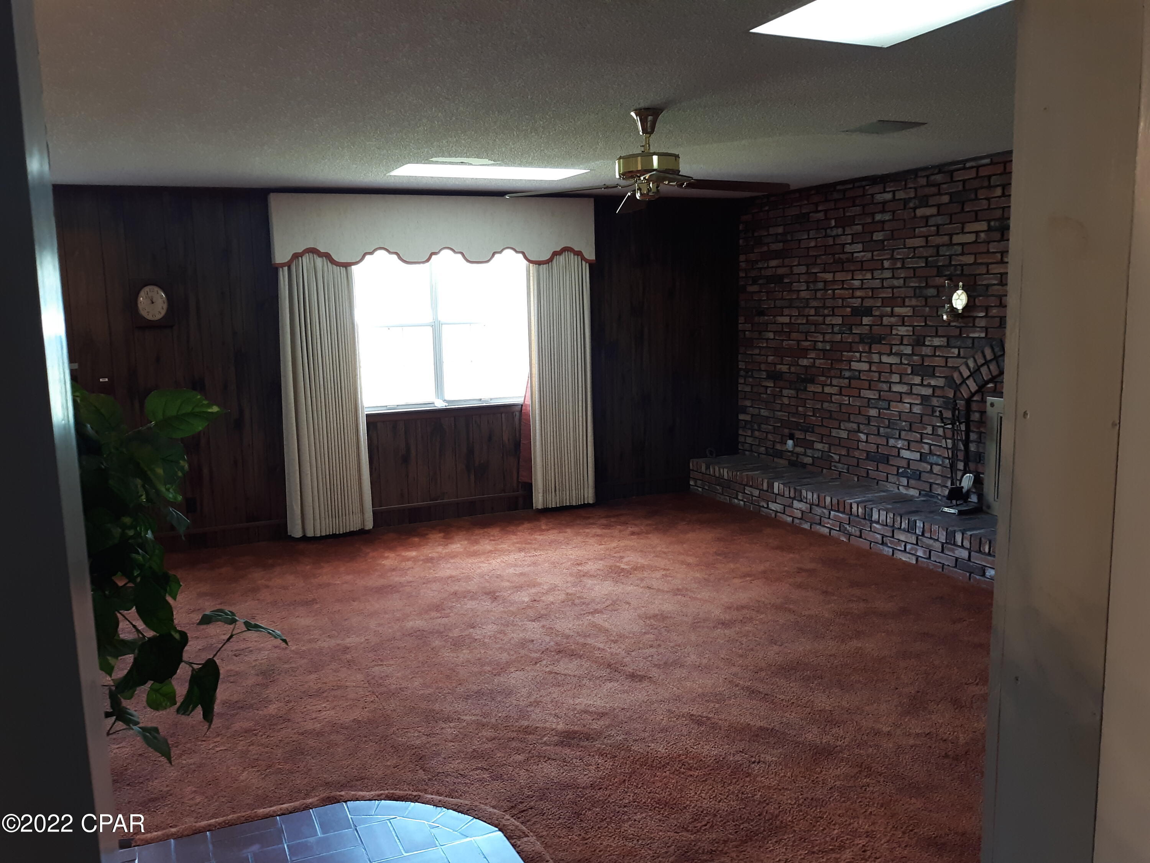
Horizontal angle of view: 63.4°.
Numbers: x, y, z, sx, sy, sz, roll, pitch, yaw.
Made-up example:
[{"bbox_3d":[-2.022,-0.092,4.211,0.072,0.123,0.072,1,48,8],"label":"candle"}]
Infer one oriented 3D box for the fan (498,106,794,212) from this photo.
[{"bbox_3d":[0.331,-1.248,4.220,1.310,0.400,1.310,-2,8,-3],"label":"fan"}]

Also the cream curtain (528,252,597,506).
[{"bbox_3d":[-0.106,-0.470,7.455,0.535,2.158,0.140,-5,9,-24],"label":"cream curtain"}]

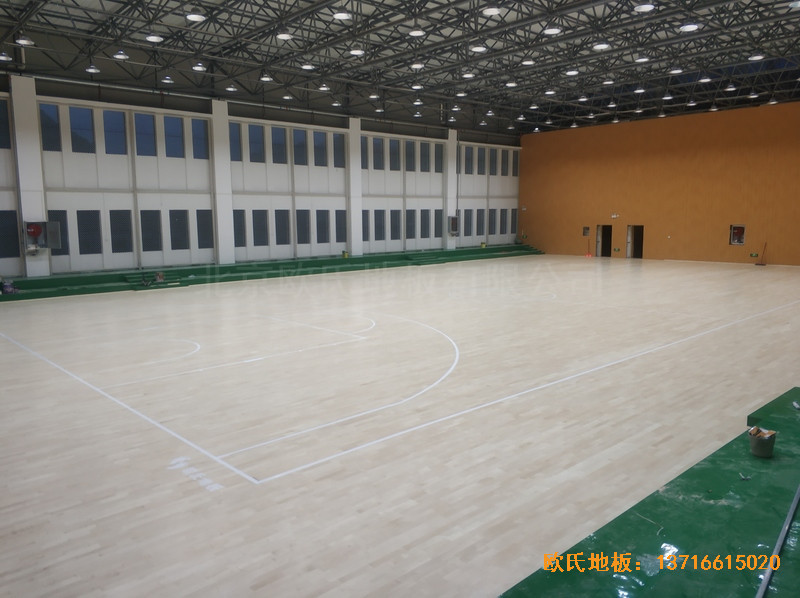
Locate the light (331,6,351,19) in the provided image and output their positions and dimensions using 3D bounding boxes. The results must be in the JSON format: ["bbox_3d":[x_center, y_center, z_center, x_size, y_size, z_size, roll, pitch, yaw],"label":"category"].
[{"bbox_3d":[-1.409,-7.039,15.238,0.450,0.300,0.450,0,8,0],"label":"light"}]

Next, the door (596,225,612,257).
[{"bbox_3d":[12.545,-3.562,38.375,0.100,1.970,1.000,-8,11,-43],"label":"door"}]

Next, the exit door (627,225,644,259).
[{"bbox_3d":[14.288,-3.447,37.873,0.120,1.980,1.060,-8,10,-43],"label":"exit door"}]

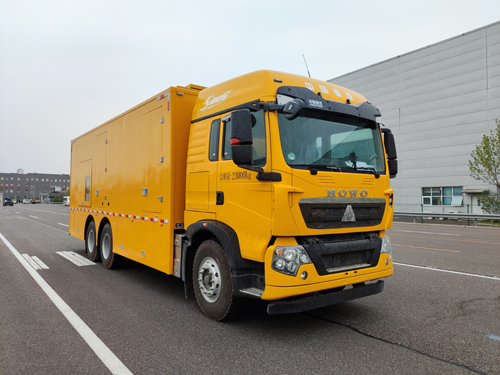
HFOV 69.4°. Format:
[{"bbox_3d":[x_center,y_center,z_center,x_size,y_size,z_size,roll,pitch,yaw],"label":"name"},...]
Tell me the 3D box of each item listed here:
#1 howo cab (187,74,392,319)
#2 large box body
[{"bbox_3d":[0.616,0.159,5.357,2.680,3.329,2.152,2,-3,-37],"label":"howo cab"},{"bbox_3d":[-2.488,-0.001,9.420,2.538,2.980,7.375,2,-3,-37],"label":"large box body"}]

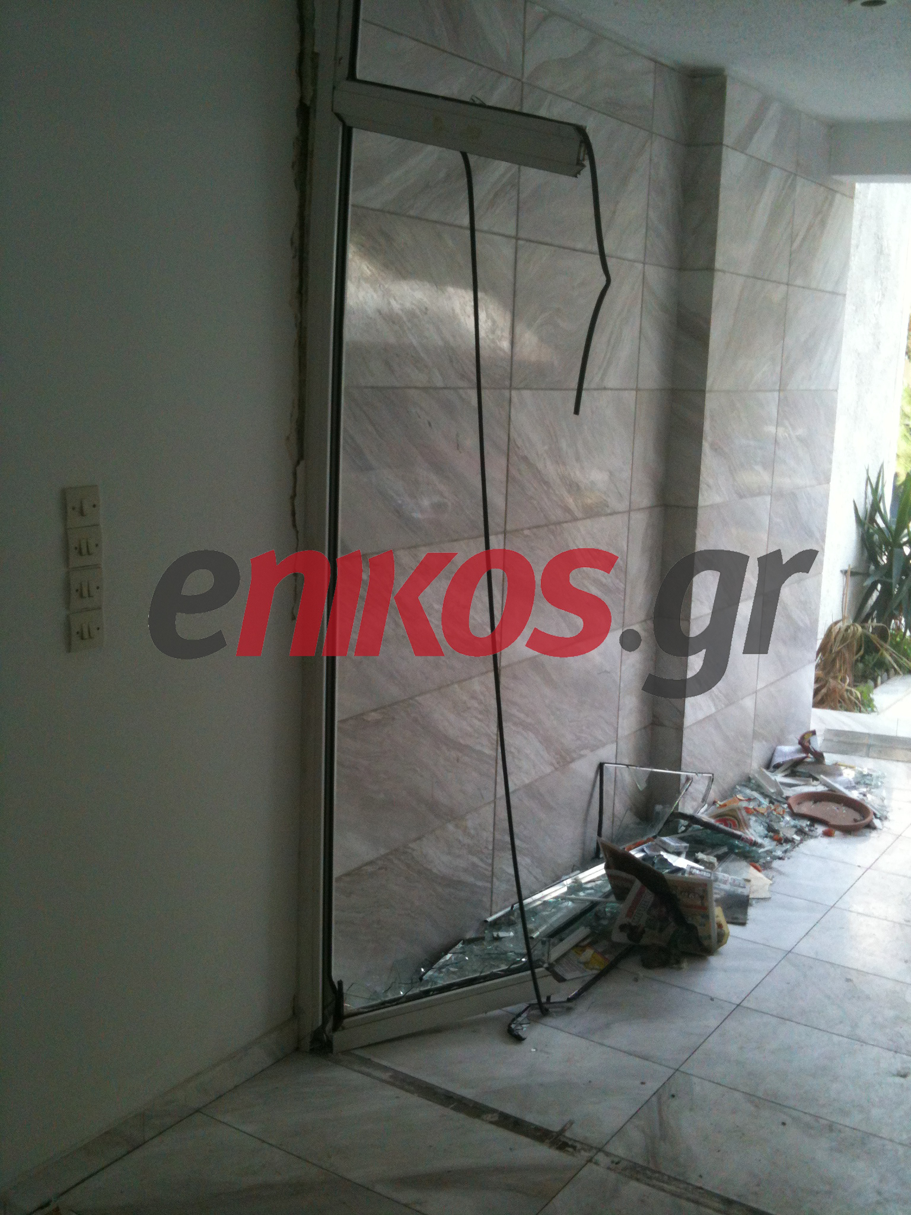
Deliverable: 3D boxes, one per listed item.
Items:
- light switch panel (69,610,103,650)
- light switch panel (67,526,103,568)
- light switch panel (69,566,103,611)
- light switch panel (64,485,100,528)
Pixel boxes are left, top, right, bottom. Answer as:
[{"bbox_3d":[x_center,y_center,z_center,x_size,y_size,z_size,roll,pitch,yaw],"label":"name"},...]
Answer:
[{"bbox_3d":[-0.721,0.045,2.398,0.014,0.077,0.077,9,13,34],"label":"light switch panel"},{"bbox_3d":[-0.716,-0.117,2.368,0.014,0.077,0.077,9,13,34],"label":"light switch panel"},{"bbox_3d":[-0.719,-0.033,2.384,0.014,0.077,0.077,9,13,34],"label":"light switch panel"},{"bbox_3d":[-0.714,-0.192,2.353,0.014,0.077,0.077,9,13,34],"label":"light switch panel"}]

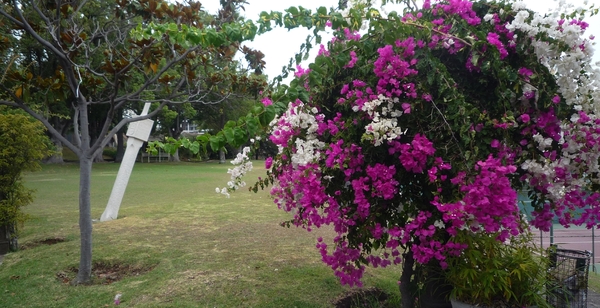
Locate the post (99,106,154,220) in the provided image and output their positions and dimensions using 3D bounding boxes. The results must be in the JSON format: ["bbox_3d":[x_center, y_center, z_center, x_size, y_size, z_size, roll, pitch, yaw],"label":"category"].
[{"bbox_3d":[-3.178,0.165,8.030,0.300,2.330,0.300,14,-5,38],"label":"post"}]

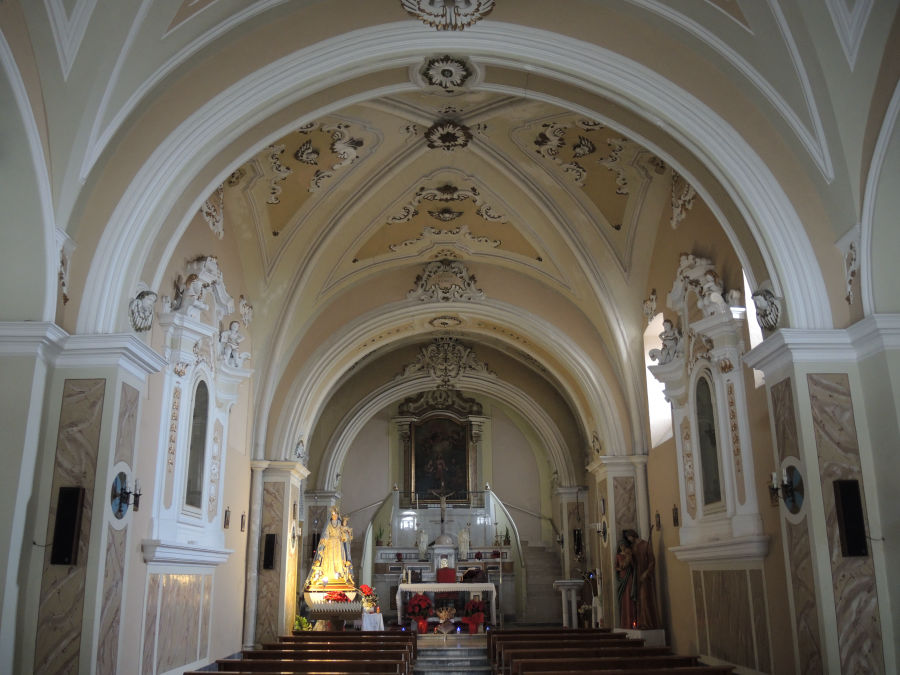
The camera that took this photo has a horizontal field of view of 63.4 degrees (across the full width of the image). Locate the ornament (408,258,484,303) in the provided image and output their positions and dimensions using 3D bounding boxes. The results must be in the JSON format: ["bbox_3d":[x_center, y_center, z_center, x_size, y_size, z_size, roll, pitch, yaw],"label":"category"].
[{"bbox_3d":[-0.050,-1.246,15.355,1.644,1.009,0.250,0,-18,-1],"label":"ornament"}]

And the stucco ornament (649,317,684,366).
[{"bbox_3d":[3.563,0.066,12.009,0.420,0.740,0.370,-15,-23,37],"label":"stucco ornament"}]

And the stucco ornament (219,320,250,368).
[{"bbox_3d":[-3.540,0.107,11.932,0.420,0.740,0.370,15,-23,-38],"label":"stucco ornament"}]

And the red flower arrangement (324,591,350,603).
[{"bbox_3d":[-2.209,5.040,14.167,0.560,0.280,0.360,2,-18,-8],"label":"red flower arrangement"}]

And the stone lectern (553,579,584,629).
[{"bbox_3d":[2.409,5.448,14.800,0.630,1.020,0.440,0,-16,0],"label":"stone lectern"}]

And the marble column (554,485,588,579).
[{"bbox_3d":[3.010,5.306,17.757,0.729,3.302,0.750,0,-18,-1],"label":"marble column"}]

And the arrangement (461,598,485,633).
[{"bbox_3d":[0.473,5.805,15.202,0.530,0.672,0.480,0,-18,-1],"label":"arrangement"}]

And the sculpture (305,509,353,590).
[{"bbox_3d":[-2.518,4.308,14.983,0.980,1.623,0.750,3,-18,-10],"label":"sculpture"}]

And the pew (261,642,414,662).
[{"bbox_3d":[-1.276,3.969,8.304,1.720,0.920,0.720,0,-18,-1],"label":"pew"}]

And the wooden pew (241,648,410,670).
[{"bbox_3d":[-1.267,3.678,7.418,1.709,0.920,0.720,0,-18,-1],"label":"wooden pew"}]

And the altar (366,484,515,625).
[{"bbox_3d":[-0.249,5.839,19.869,3.852,3.599,1.900,0,-18,-1],"label":"altar"}]

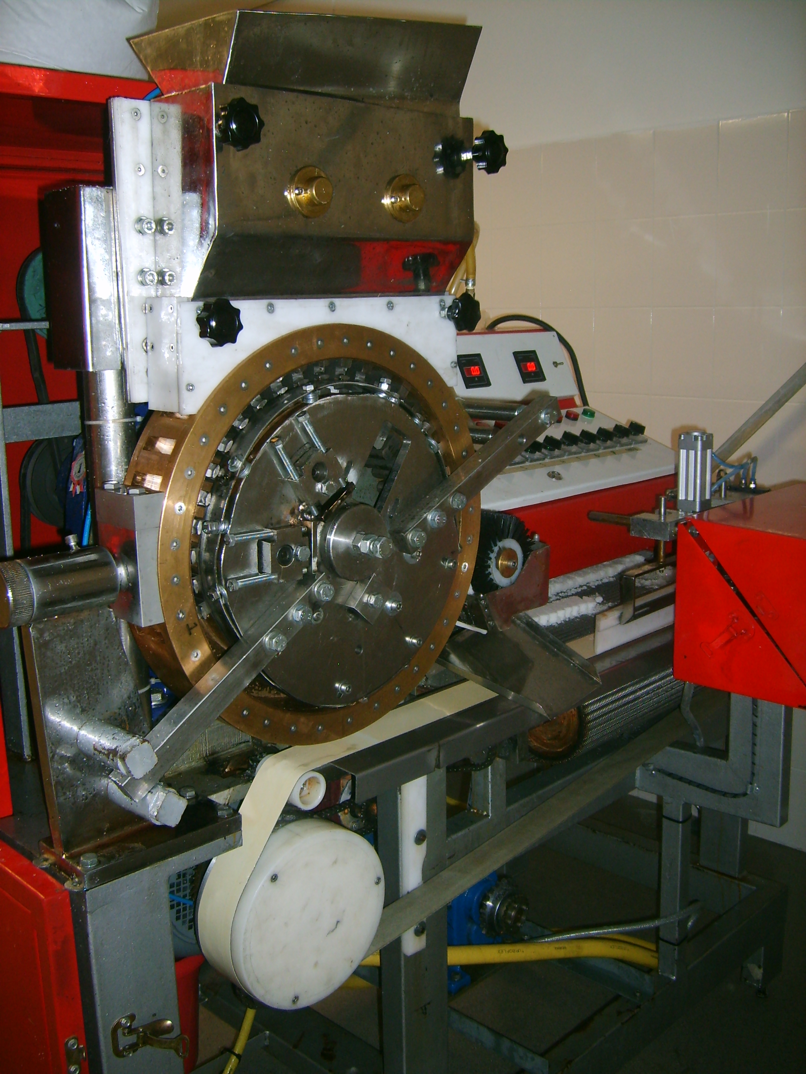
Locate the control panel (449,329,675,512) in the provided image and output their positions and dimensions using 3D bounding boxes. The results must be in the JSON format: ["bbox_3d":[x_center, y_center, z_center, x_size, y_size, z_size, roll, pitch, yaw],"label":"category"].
[{"bbox_3d":[0.175,-0.264,2.234,0.741,0.294,0.512,-13,17,-42],"label":"control panel"}]

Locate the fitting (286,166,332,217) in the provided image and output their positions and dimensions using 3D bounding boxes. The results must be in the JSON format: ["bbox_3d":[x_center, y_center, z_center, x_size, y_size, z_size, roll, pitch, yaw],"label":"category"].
[{"bbox_3d":[-0.095,-0.368,1.159,0.052,0.052,0.031,-13,17,-42],"label":"fitting"}]

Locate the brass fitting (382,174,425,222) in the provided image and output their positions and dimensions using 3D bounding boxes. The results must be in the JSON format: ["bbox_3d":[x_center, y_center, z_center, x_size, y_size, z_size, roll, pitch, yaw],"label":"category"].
[{"bbox_3d":[0.004,-0.390,1.250,0.052,0.052,0.031,-13,17,-42],"label":"brass fitting"}]

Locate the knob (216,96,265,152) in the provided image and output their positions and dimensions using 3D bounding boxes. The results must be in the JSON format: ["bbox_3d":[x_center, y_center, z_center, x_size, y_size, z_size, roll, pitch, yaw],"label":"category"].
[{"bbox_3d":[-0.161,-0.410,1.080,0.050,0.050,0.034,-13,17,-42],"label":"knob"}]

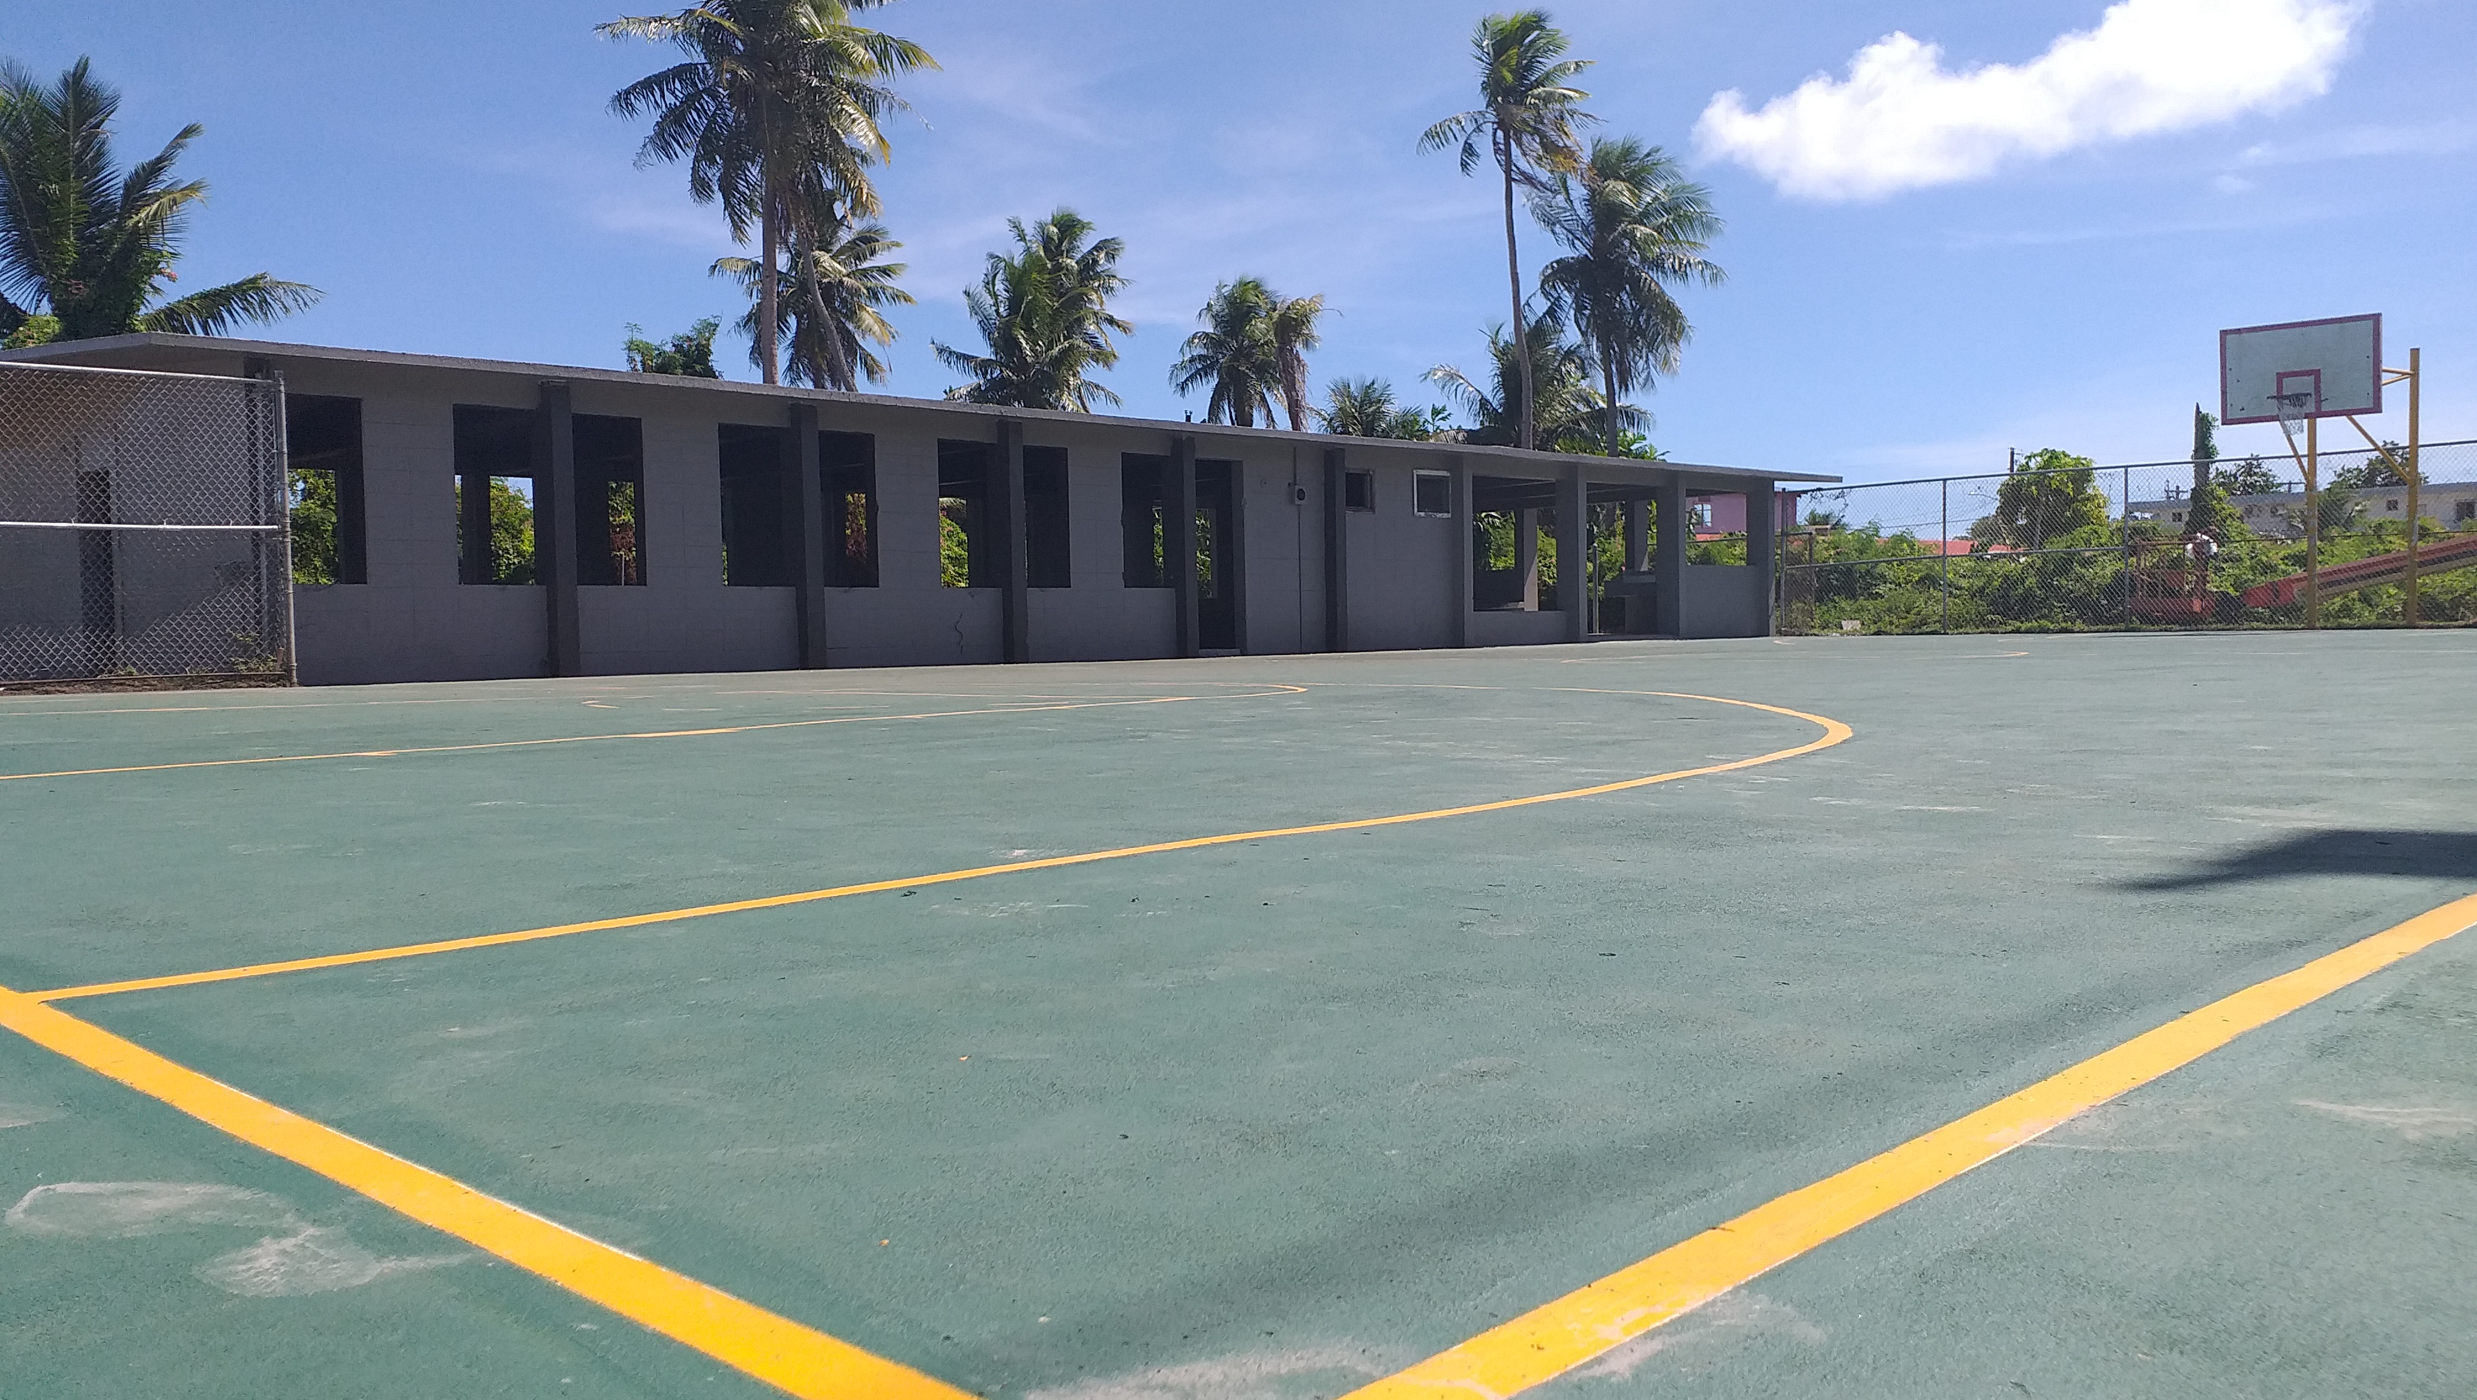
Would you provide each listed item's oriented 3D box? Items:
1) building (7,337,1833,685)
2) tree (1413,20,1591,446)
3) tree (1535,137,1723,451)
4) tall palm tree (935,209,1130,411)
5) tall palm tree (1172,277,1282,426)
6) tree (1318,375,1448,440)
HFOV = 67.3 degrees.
[{"bbox_3d":[-2.037,-2.156,26.282,26.000,2.990,9.200,-3,3,-45],"label":"building"},{"bbox_3d":[6.897,-9.521,47.226,4.500,15.725,4.500,-1,2,0],"label":"tree"},{"bbox_3d":[10.132,-8.158,48.127,4.900,12.792,4.900,-1,2,0],"label":"tree"},{"bbox_3d":[-5.254,-7.042,48.113,5.000,11.229,5.000,-1,2,0],"label":"tall palm tree"},{"bbox_3d":[0.034,-6.226,48.106,3.800,9.369,4.000,-1,2,0],"label":"tall palm tree"},{"bbox_3d":[3.568,-4.777,46.092,3.300,6.478,3.300,-1,2,0],"label":"tree"}]

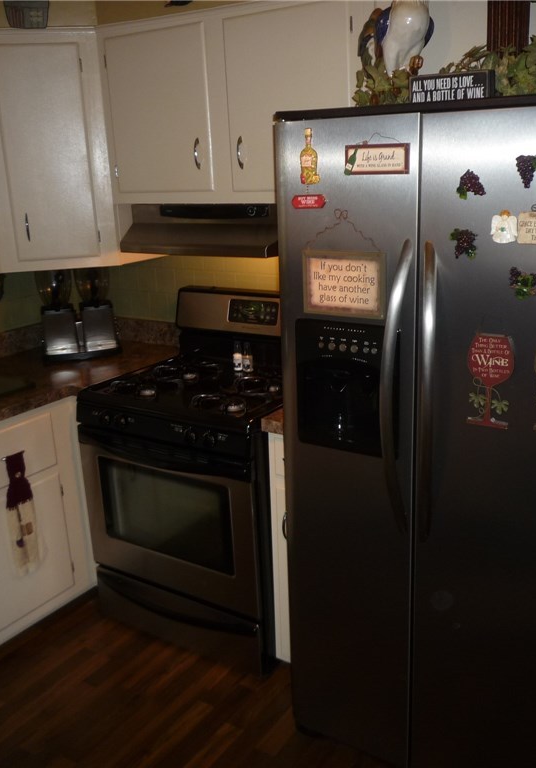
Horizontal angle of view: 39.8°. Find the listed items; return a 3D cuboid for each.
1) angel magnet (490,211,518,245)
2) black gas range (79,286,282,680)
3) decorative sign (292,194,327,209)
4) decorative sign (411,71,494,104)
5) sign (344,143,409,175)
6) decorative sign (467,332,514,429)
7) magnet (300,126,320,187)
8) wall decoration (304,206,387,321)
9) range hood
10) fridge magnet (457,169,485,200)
[{"bbox_3d":[0.494,-0.327,1.545,0.049,0.066,0.015,8,20,32],"label":"angel magnet"},{"bbox_3d":[-0.193,0.299,2.779,0.757,1.184,0.710,8,20,32],"label":"black gas range"},{"bbox_3d":[0.099,-0.438,1.779,0.089,0.032,0.006,8,20,32],"label":"decorative sign"},{"bbox_3d":[0.405,-0.647,1.632,0.177,0.063,0.044,8,19,33],"label":"decorative sign"},{"bbox_3d":[0.242,-0.496,1.629,0.157,0.064,0.011,9,19,34],"label":"sign"},{"bbox_3d":[0.495,-0.003,1.648,0.104,0.220,0.012,6,18,27],"label":"decorative sign"},{"bbox_3d":[0.097,-0.523,1.701,0.049,0.125,0.012,6,18,27],"label":"magnet"},{"bbox_3d":[0.183,-0.288,1.768,0.212,0.253,0.014,8,20,32],"label":"wall decoration"},{"bbox_3d":[-0.152,-0.569,2.634,0.757,0.155,0.470,8,20,32],"label":"range hood"},{"bbox_3d":[0.428,-0.419,1.551,0.061,0.058,0.015,6,18,27],"label":"fridge magnet"}]

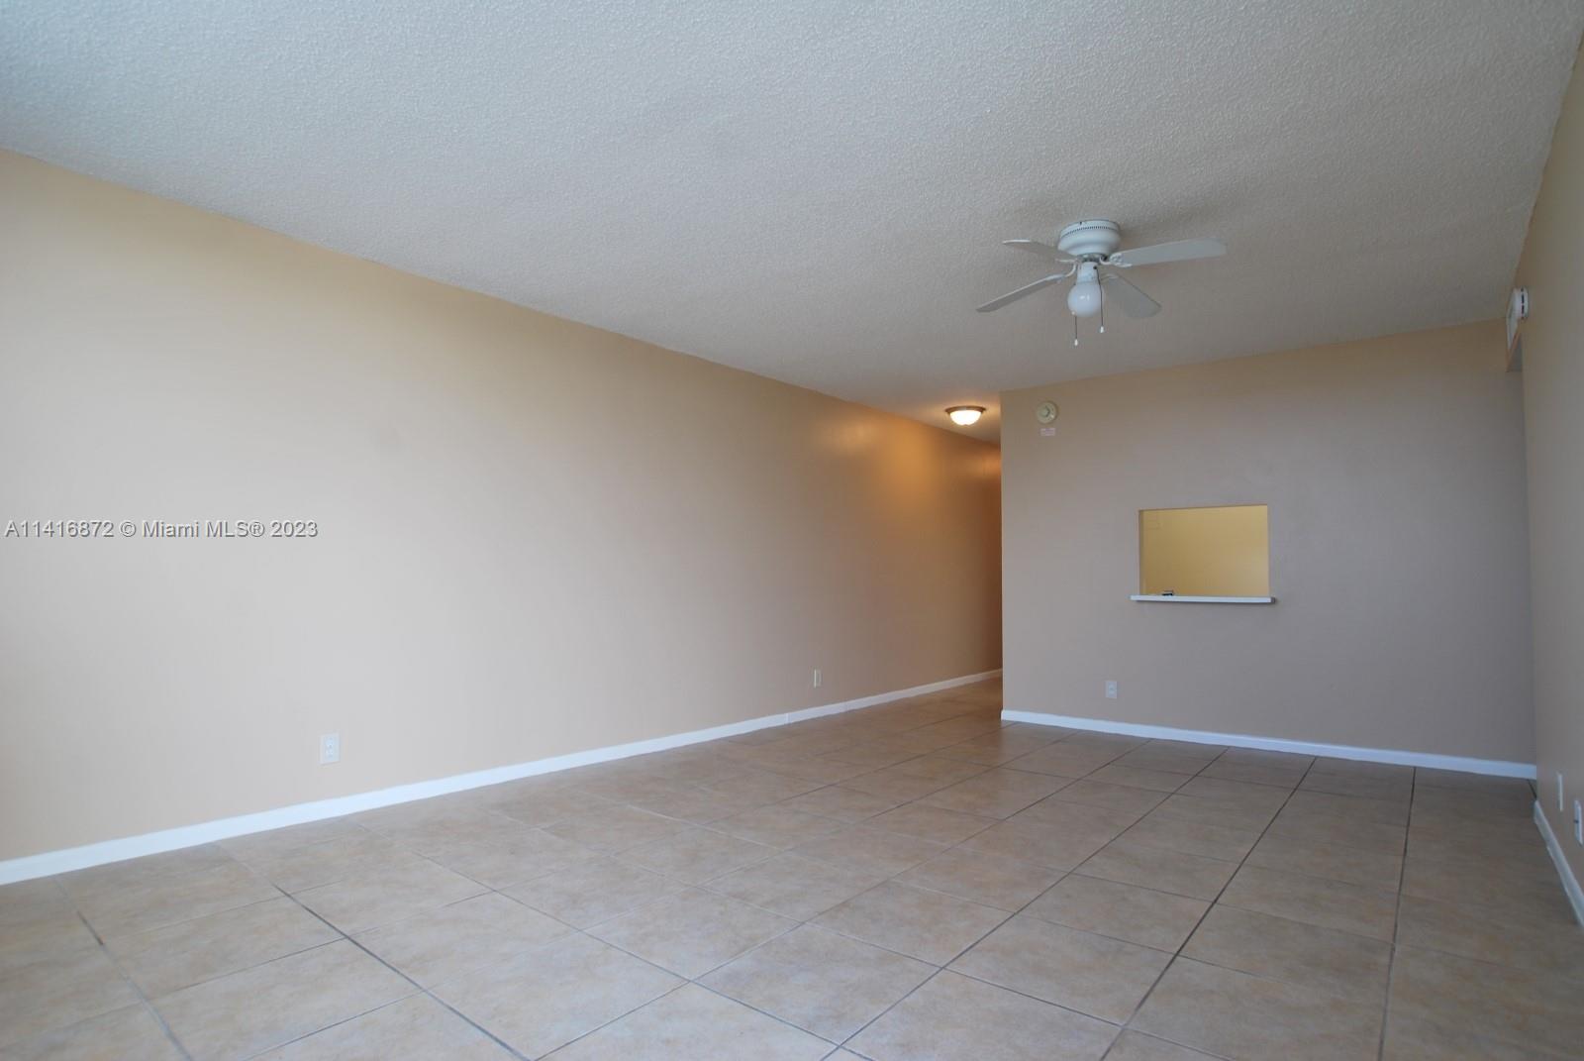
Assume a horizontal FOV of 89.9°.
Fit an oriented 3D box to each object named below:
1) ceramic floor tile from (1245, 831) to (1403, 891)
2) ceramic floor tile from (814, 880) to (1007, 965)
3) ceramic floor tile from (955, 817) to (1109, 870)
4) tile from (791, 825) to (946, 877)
[{"bbox_3d":[1.928,1.196,2.852,0.451,0.011,0.451,-4,-6,39],"label":"ceramic floor tile"},{"bbox_3d":[0.359,1.165,2.373,0.450,0.010,0.450,-3,-6,39],"label":"ceramic floor tile"},{"bbox_3d":[0.927,1.207,3.061,0.447,0.010,0.447,-4,-6,39],"label":"ceramic floor tile"},{"bbox_3d":[0.296,1.214,3.016,0.450,0.010,0.450,-3,-6,39],"label":"tile"}]

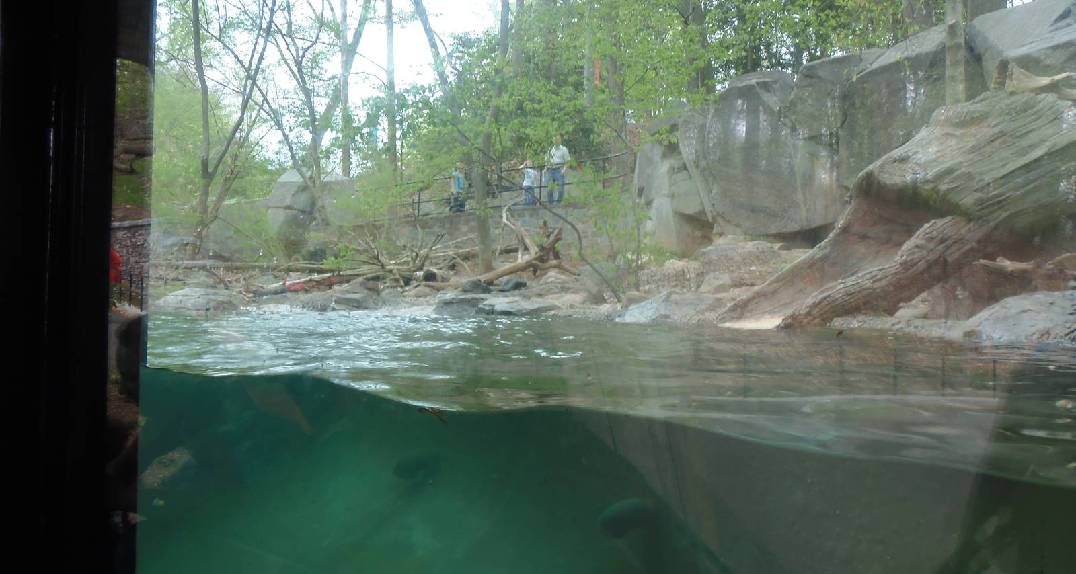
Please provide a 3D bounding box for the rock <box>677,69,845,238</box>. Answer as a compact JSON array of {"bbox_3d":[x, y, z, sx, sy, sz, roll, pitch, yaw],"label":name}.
[{"bbox_3d":[4.170,-2.500,13.900,2.750,2.950,2.100,0,-1,18],"label":"rock"}]

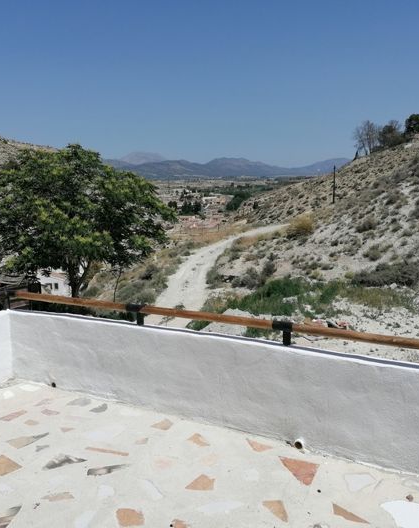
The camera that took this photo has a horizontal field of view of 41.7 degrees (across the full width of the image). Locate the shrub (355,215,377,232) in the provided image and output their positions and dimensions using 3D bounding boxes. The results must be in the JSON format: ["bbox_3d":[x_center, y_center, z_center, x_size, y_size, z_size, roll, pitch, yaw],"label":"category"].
[{"bbox_3d":[14.283,-3.684,50.000,1.950,1.500,1.800,0,9,0],"label":"shrub"}]

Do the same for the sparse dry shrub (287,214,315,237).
[{"bbox_3d":[10.379,-4.230,62.000,3.100,2.600,2.900,0,9,0],"label":"sparse dry shrub"}]

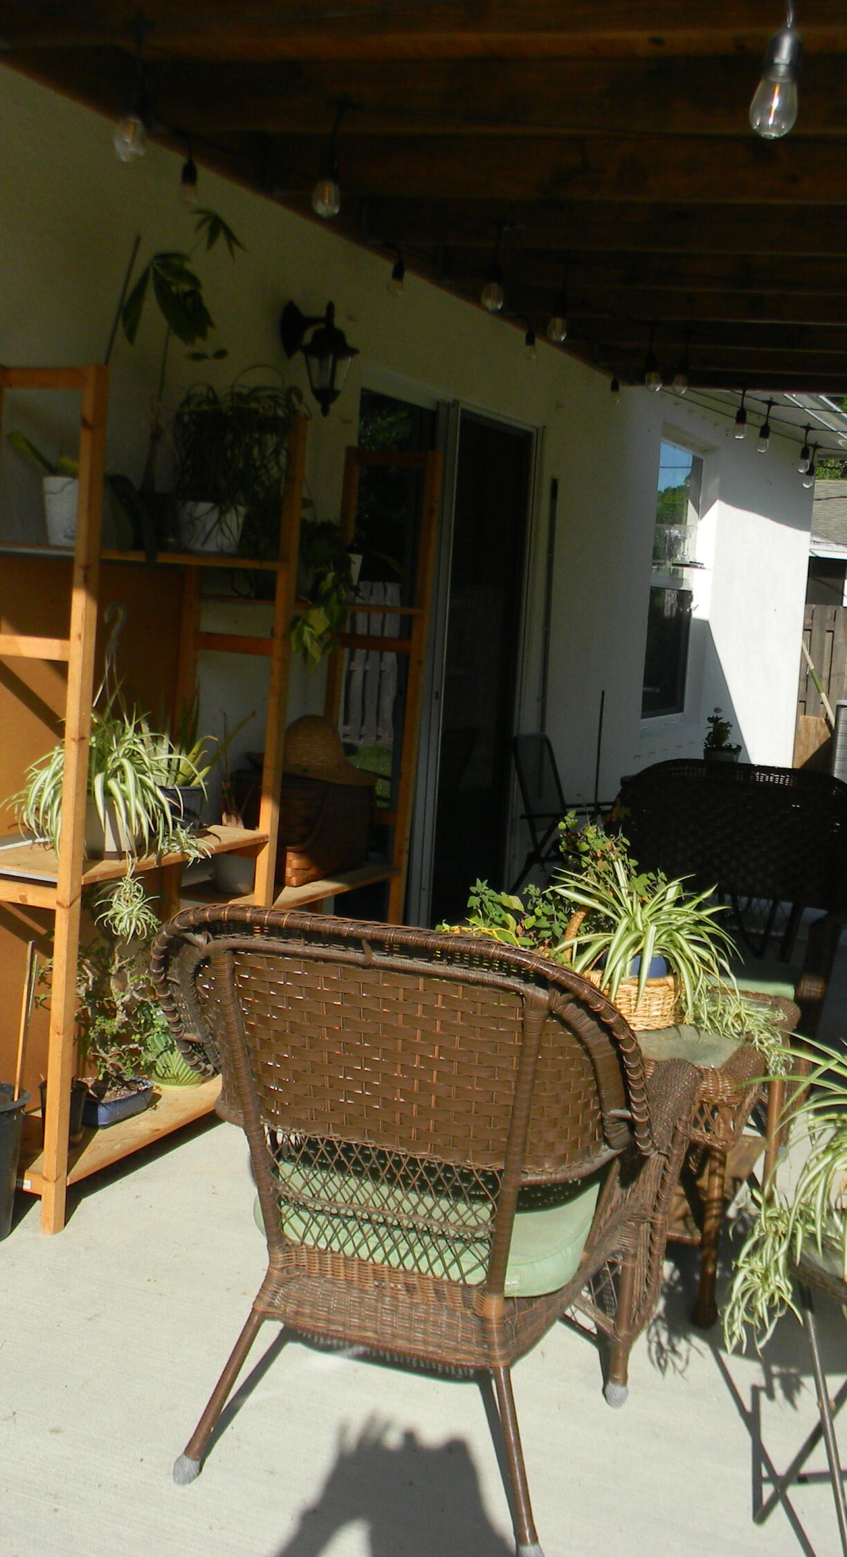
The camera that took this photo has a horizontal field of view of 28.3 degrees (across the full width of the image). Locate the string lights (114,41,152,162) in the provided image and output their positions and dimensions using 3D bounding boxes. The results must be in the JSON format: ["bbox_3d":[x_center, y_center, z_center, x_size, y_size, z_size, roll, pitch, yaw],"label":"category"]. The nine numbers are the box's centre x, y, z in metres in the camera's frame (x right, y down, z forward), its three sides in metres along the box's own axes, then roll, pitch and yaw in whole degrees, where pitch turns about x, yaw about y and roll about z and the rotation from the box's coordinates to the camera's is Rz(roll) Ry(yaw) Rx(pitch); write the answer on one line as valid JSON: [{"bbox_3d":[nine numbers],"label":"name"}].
[{"bbox_3d":[-0.421,-0.976,2.420,0.046,0.165,0.046,3,6,0],"label":"string lights"}]

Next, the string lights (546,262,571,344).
[{"bbox_3d":[0.315,-1.110,3.930,0.048,0.186,0.048,6,6,22],"label":"string lights"}]

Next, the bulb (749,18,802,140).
[{"bbox_3d":[0.352,-0.699,1.680,0.047,0.114,0.047,6,6,22],"label":"bulb"}]

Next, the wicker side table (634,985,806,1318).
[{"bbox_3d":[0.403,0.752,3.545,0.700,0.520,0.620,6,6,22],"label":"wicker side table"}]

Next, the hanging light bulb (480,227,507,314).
[{"bbox_3d":[0.147,-1.063,3.500,0.046,0.175,0.046,3,6,0],"label":"hanging light bulb"}]

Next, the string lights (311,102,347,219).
[{"bbox_3d":[-0.156,-1.014,2.760,0.046,0.182,0.046,3,6,0],"label":"string lights"}]

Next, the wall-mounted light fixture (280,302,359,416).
[{"bbox_3d":[-0.286,-1.179,4.717,0.215,0.330,0.175,6,6,22],"label":"wall-mounted light fixture"}]

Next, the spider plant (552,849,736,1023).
[{"bbox_3d":[0.461,0.319,3.530,0.390,0.350,0.370,6,6,22],"label":"spider plant"}]

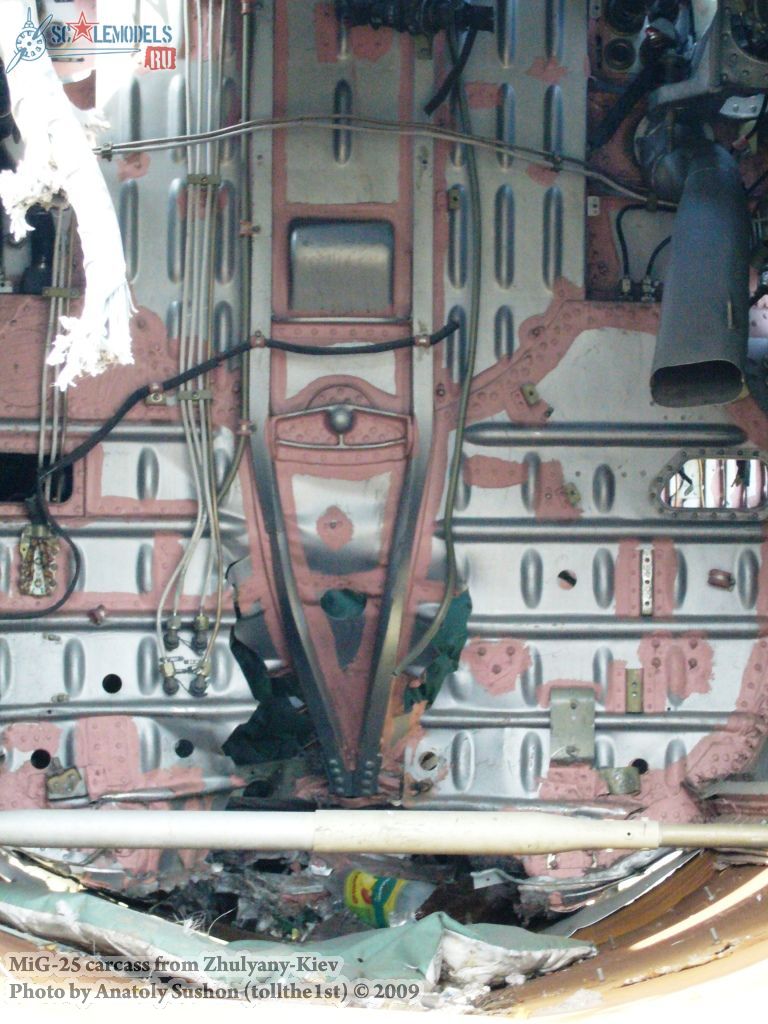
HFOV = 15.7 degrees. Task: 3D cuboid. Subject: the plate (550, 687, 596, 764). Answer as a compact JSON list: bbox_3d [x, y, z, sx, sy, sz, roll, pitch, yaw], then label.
[{"bbox_3d":[0.243,0.274,3.575,0.059,0.098,0.035,0,3,0],"label":"plate"}]

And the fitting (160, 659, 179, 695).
[{"bbox_3d":[-0.276,0.211,3.575,0.023,0.046,0.032,0,3,0],"label":"fitting"}]

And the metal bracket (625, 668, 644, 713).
[{"bbox_3d":[0.324,0.231,3.590,0.024,0.057,0.014,0,3,0],"label":"metal bracket"}]

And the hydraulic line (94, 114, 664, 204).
[{"bbox_3d":[-0.006,-0.449,3.540,0.726,0.115,0.100,0,3,0],"label":"hydraulic line"}]

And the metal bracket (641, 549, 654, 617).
[{"bbox_3d":[0.340,0.090,3.585,0.017,0.090,0.014,0,3,0],"label":"metal bracket"}]

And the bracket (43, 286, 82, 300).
[{"bbox_3d":[-0.413,-0.281,3.570,0.050,0.018,0.014,0,3,0],"label":"bracket"}]

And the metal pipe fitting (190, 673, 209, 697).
[{"bbox_3d":[-0.237,0.223,3.575,0.023,0.028,0.030,0,3,0],"label":"metal pipe fitting"}]

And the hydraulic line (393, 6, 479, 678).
[{"bbox_3d":[0.068,-0.207,3.540,0.110,0.828,0.100,0,3,0],"label":"hydraulic line"}]

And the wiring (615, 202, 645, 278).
[{"bbox_3d":[0.321,-0.355,3.640,0.039,0.100,0.030,0,3,0],"label":"wiring"}]

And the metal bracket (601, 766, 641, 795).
[{"bbox_3d":[0.305,0.345,3.575,0.050,0.036,0.032,0,3,0],"label":"metal bracket"}]

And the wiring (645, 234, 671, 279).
[{"bbox_3d":[0.358,-0.335,3.640,0.034,0.058,0.030,0,3,0],"label":"wiring"}]

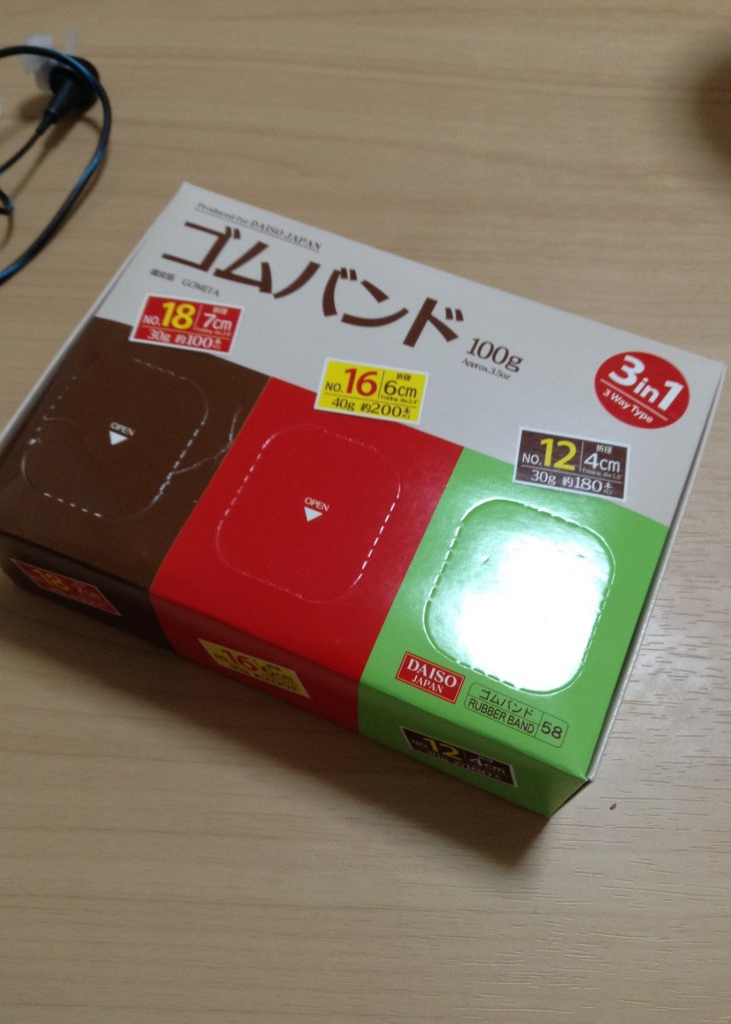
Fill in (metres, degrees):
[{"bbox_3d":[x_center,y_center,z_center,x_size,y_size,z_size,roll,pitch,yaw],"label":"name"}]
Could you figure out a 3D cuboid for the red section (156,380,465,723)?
[{"bbox_3d":[-0.010,0.009,0.198,0.041,0.036,0.051,21,65,10],"label":"red section"}]

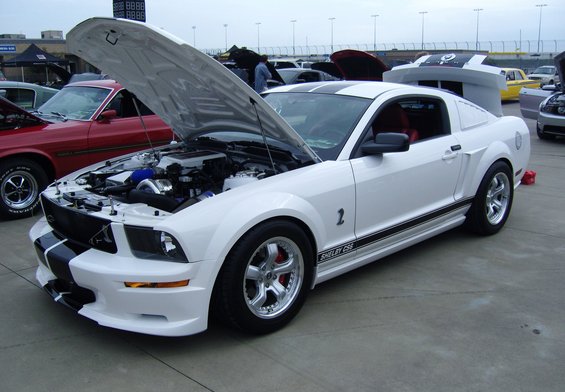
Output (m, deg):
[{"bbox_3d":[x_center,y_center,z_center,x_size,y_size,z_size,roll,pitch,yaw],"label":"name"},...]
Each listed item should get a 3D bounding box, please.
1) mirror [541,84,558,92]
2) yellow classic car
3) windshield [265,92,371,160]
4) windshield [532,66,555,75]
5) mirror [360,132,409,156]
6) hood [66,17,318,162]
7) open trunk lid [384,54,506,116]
[{"bbox_3d":[5.964,-2.417,12.400,0.270,0.130,0.160,-4,14,-17],"label":"mirror"},{"bbox_3d":[8.950,-4.580,23.150,4.650,1.400,1.820,-13,18,-43],"label":"yellow classic car"},{"bbox_3d":[-0.028,-0.538,4.182,1.450,0.170,0.870,14,44,45],"label":"windshield"},{"bbox_3d":[19.425,-9.218,41.000,1.500,0.780,0.200,12,-25,42],"label":"windshield"},{"bbox_3d":[0.654,-0.333,3.537,0.160,0.130,0.260,-13,18,-42],"label":"mirror"},{"bbox_3d":[-0.656,-0.685,3.532,1.500,0.210,1.400,14,-19,45],"label":"hood"},{"bbox_3d":[1.701,-1.153,5.776,0.330,0.660,1.400,-13,18,-41],"label":"open trunk lid"}]

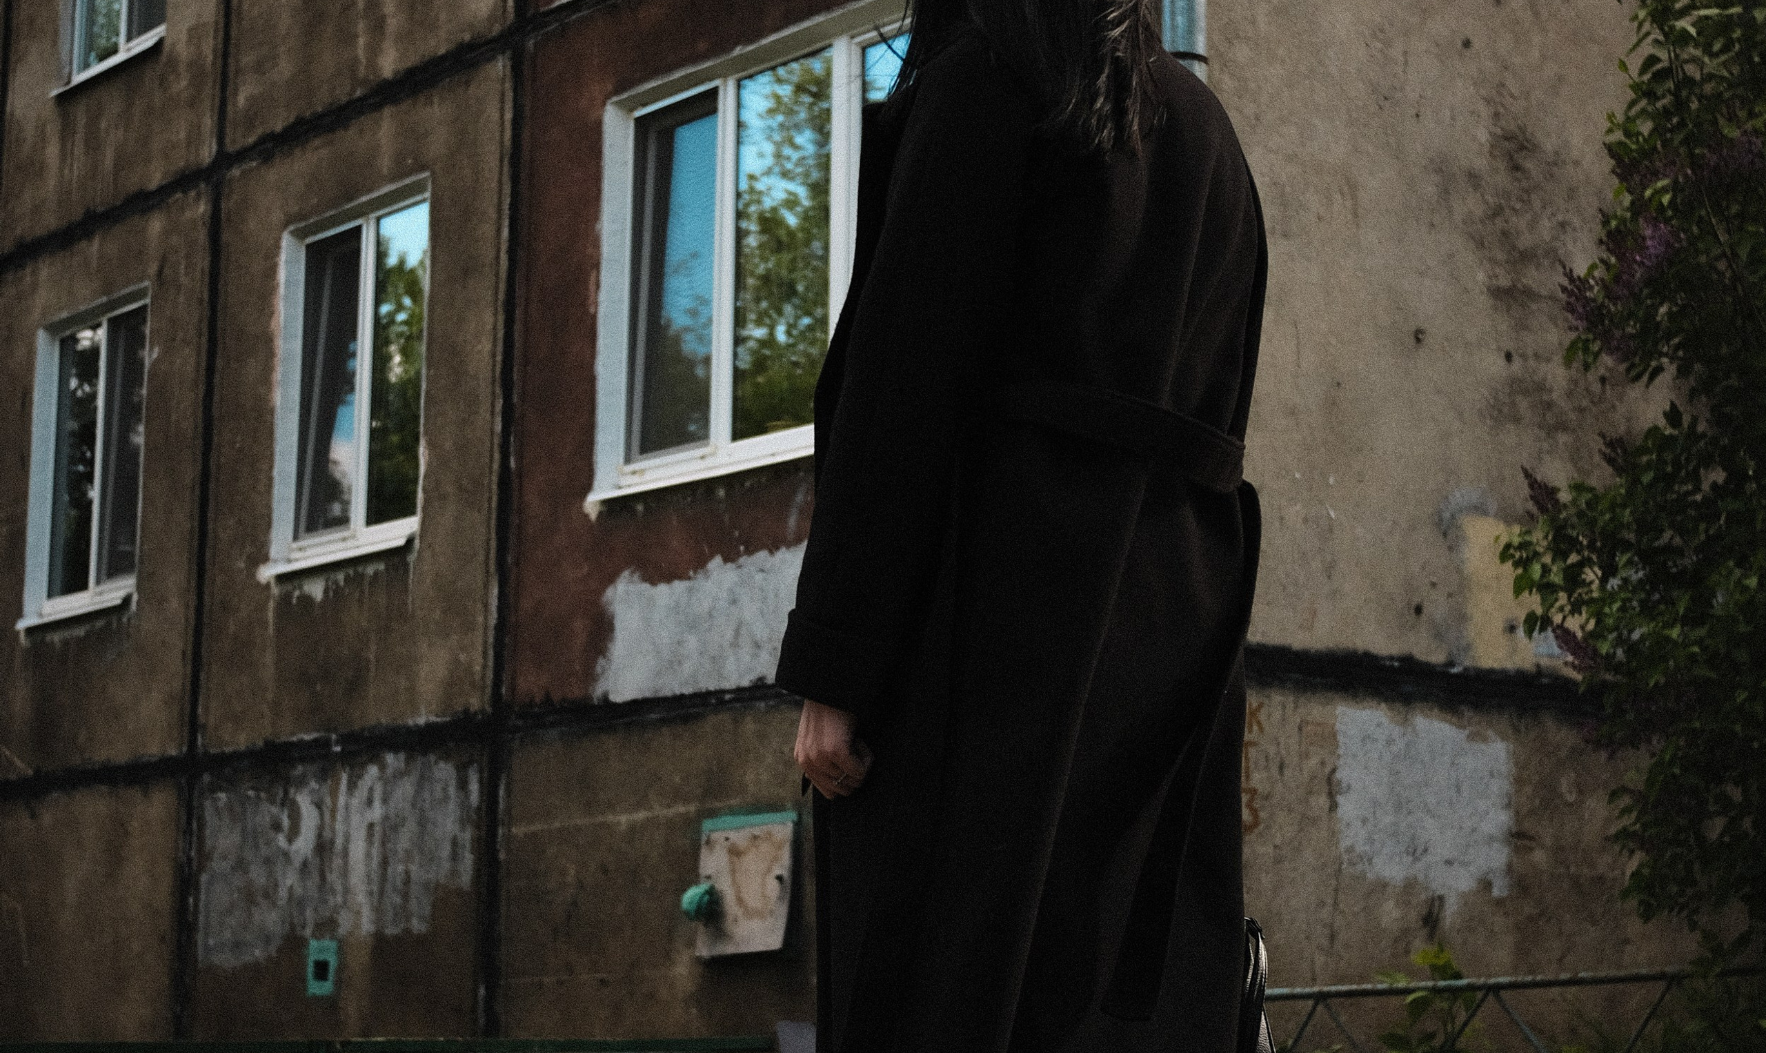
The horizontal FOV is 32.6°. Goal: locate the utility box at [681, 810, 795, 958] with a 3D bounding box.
[{"bbox_3d":[-0.480,1.221,10.238,0.150,0.470,0.530,8,-11,-38],"label":"utility box"}]

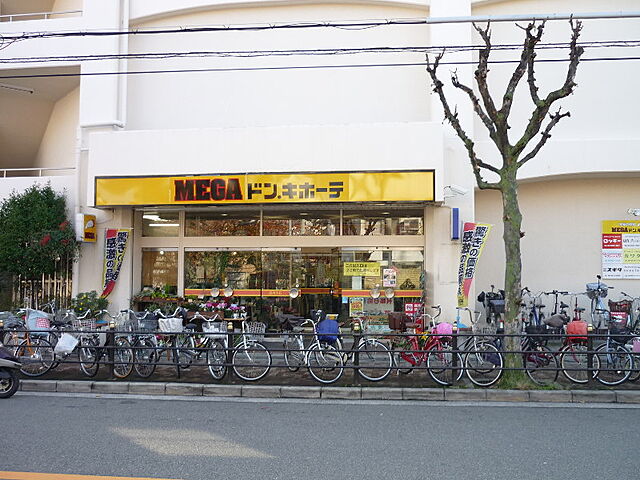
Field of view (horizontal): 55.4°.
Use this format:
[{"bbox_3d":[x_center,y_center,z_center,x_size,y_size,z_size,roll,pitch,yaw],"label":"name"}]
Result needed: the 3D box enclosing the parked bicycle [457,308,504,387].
[{"bbox_3d":[2.281,1.701,9.870,0.580,1.130,1.800,2,-3,-30],"label":"parked bicycle"}]

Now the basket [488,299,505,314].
[{"bbox_3d":[3.452,1.296,11.800,0.350,0.270,0.290,1,-5,-11],"label":"basket"}]

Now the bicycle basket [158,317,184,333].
[{"bbox_3d":[-2.446,1.408,10.050,0.380,0.270,0.290,1,-3,-19],"label":"bicycle basket"}]

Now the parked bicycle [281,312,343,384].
[{"bbox_3d":[-0.187,1.781,10.343,0.580,1.080,1.750,3,-5,-32],"label":"parked bicycle"}]

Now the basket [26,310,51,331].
[{"bbox_3d":[-4.706,1.371,10.200,0.320,0.310,0.340,0,-3,0],"label":"basket"}]

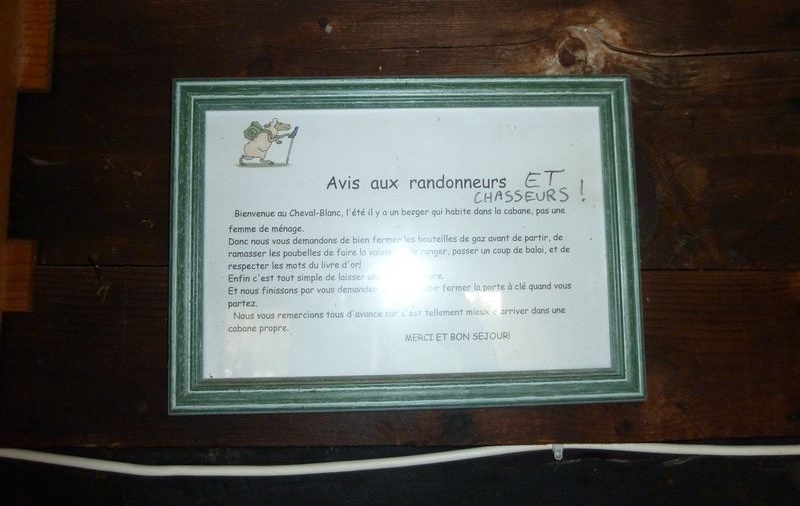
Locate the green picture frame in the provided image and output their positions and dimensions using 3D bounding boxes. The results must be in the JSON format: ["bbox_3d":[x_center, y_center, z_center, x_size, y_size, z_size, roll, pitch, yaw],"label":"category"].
[{"bbox_3d":[0.006,-0.010,0.419,0.338,0.240,0.020,-1,-4,-2],"label":"green picture frame"}]

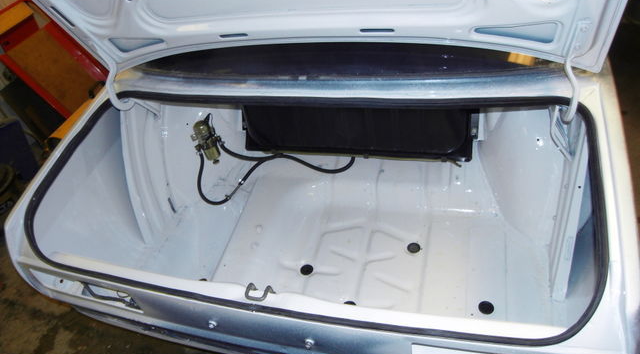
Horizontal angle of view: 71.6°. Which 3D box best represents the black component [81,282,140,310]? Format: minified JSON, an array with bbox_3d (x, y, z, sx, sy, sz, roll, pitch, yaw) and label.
[{"bbox_3d":[-0.509,0.288,1.078,0.145,0.045,0.040,4,53,15],"label":"black component"}]

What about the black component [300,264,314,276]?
[{"bbox_3d":[-0.042,0.298,1.415,0.041,0.012,0.041,-6,51,7],"label":"black component"}]

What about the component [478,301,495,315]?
[{"bbox_3d":[0.467,0.369,1.247,0.041,0.012,0.041,4,53,15],"label":"component"}]

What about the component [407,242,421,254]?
[{"bbox_3d":[0.296,0.226,1.400,0.041,0.012,0.041,4,53,15],"label":"component"}]

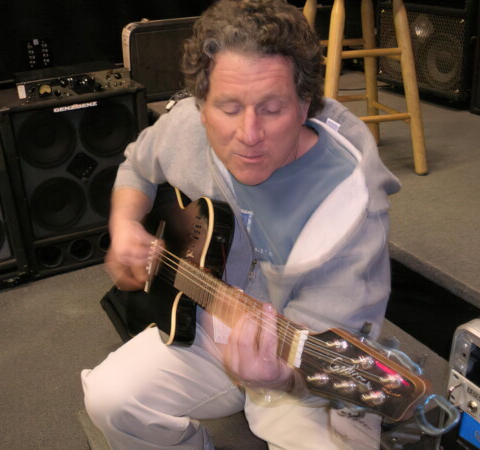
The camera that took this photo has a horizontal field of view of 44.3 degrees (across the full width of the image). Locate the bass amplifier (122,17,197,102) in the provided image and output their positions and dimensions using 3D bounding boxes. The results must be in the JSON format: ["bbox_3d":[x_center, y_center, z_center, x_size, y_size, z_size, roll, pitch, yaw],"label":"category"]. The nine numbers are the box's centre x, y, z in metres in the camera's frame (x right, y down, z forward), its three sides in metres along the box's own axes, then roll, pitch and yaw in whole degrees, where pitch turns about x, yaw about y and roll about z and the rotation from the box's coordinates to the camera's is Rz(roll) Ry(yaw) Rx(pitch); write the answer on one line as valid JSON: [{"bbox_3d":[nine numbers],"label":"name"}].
[{"bbox_3d":[-0.402,-0.980,3.450,0.540,0.430,0.240,-11,25,-17],"label":"bass amplifier"}]

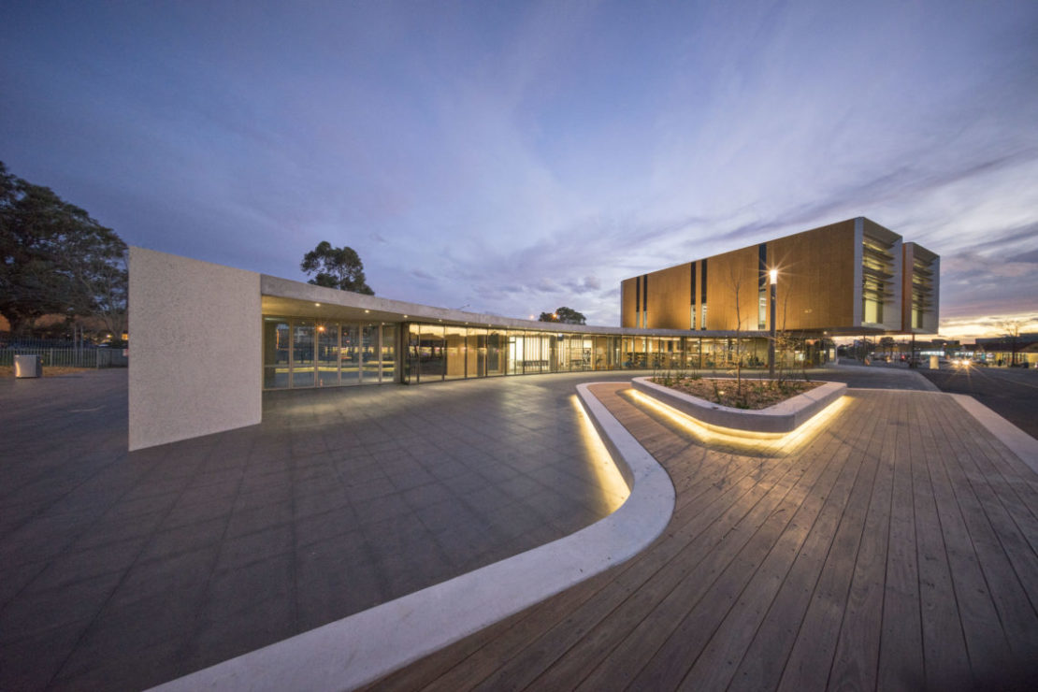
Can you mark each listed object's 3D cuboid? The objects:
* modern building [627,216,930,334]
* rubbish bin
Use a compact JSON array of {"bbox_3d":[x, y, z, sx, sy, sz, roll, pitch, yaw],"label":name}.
[{"bbox_3d":[34.233,-6.146,41.986,24.059,9.457,27.146,0,-1,-26],"label":"modern building"},{"bbox_3d":[-28.949,1.235,17.000,0.660,1.330,0.650,1,-1,-44],"label":"rubbish bin"}]

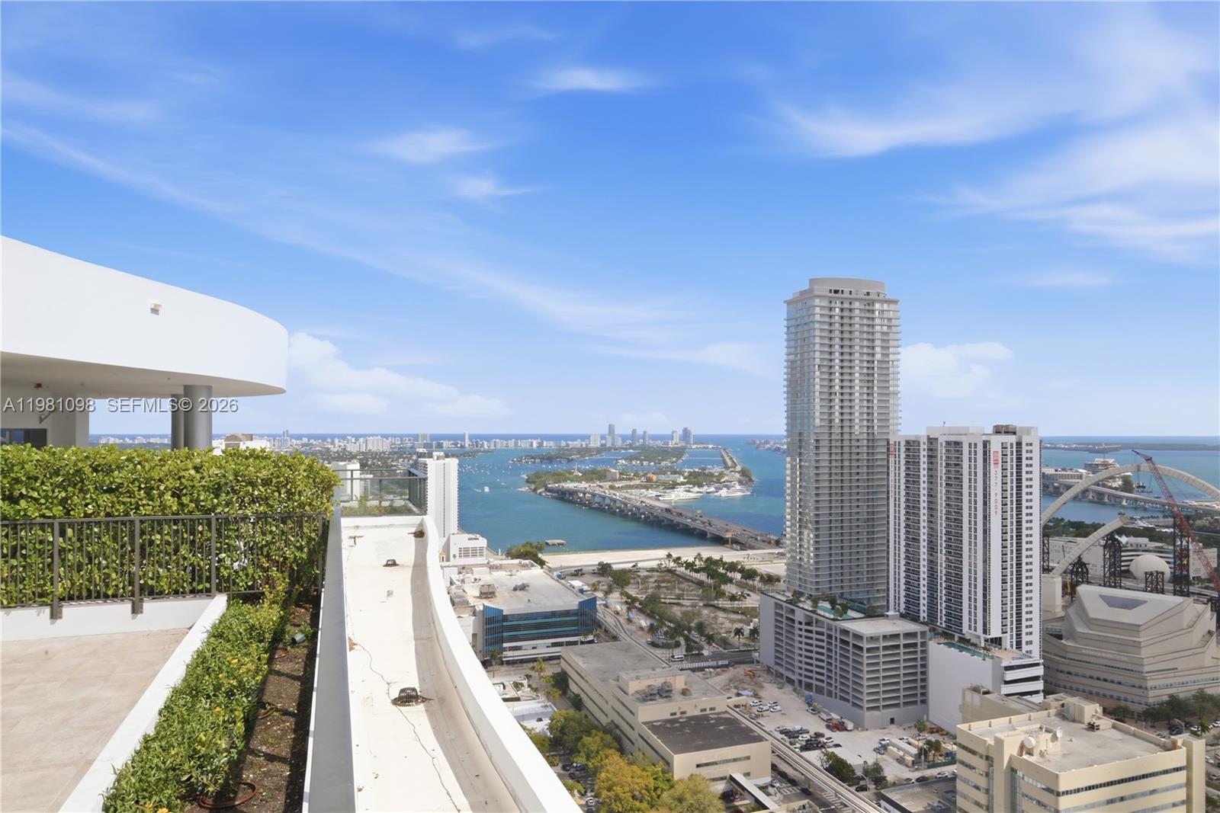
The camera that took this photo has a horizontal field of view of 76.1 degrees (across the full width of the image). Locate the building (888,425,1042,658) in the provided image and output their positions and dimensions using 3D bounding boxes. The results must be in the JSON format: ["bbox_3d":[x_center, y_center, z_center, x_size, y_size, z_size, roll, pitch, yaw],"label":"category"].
[{"bbox_3d":[149.570,53.810,331.750,25.500,90.500,58.500,1,-2,-19],"label":"building"}]

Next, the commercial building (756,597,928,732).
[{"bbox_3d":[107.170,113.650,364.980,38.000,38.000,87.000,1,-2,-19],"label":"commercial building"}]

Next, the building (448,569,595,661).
[{"bbox_3d":[-54.830,122.490,470.230,65.000,27.000,120.000,1,-2,-19],"label":"building"}]

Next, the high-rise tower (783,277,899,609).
[{"bbox_3d":[121.290,16.970,408.340,53.500,162.000,25.500,1,-2,-19],"label":"high-rise tower"}]

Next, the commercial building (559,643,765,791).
[{"bbox_3d":[15.880,119.860,324.480,36.000,23.000,134.000,1,-2,-19],"label":"commercial building"}]

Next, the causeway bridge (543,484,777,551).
[{"bbox_3d":[47.800,148.610,1150.550,63.000,22.000,745.000,1,-2,-19],"label":"causeway bridge"}]

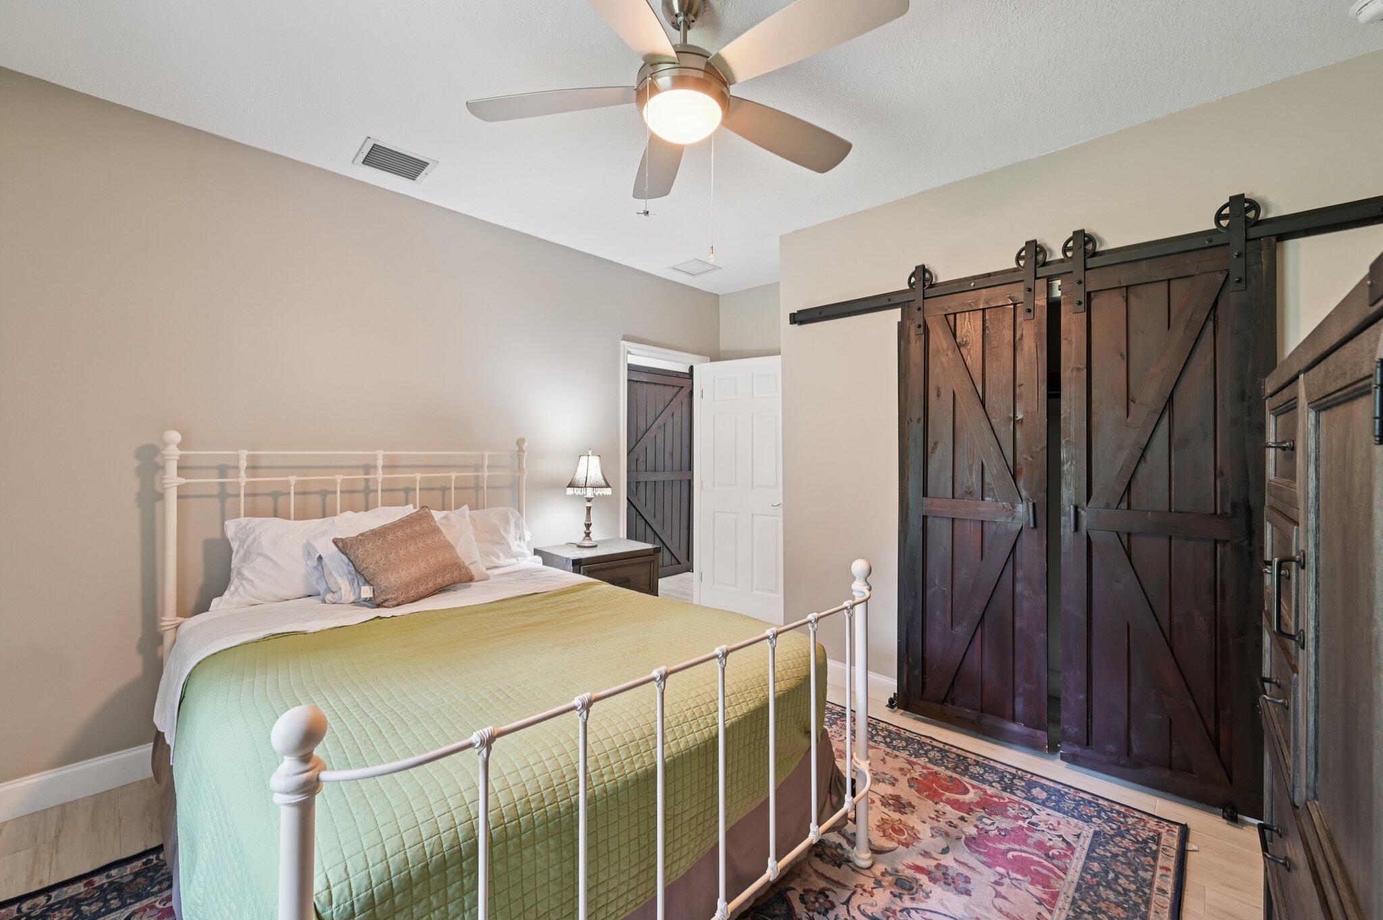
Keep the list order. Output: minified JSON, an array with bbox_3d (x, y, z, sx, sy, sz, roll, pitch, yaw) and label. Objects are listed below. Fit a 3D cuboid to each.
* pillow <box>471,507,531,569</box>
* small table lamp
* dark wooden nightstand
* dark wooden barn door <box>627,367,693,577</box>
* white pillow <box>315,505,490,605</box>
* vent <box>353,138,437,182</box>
[{"bbox_3d":[-1.177,0.397,2.768,0.675,0.417,0.169,-1,-37,-45],"label":"pillow"},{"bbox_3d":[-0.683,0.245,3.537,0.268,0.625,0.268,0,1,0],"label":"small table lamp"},{"bbox_3d":[-0.583,0.915,3.419,0.650,0.712,0.471,0,1,-41],"label":"dark wooden nightstand"},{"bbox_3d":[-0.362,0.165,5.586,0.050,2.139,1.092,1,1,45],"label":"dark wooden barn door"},{"bbox_3d":[-1.224,0.386,2.325,0.635,0.417,0.164,-1,-37,-45],"label":"white pillow"},{"bbox_3d":[-1.396,-1.395,2.538,0.288,0.020,0.298,1,1,45],"label":"vent"}]

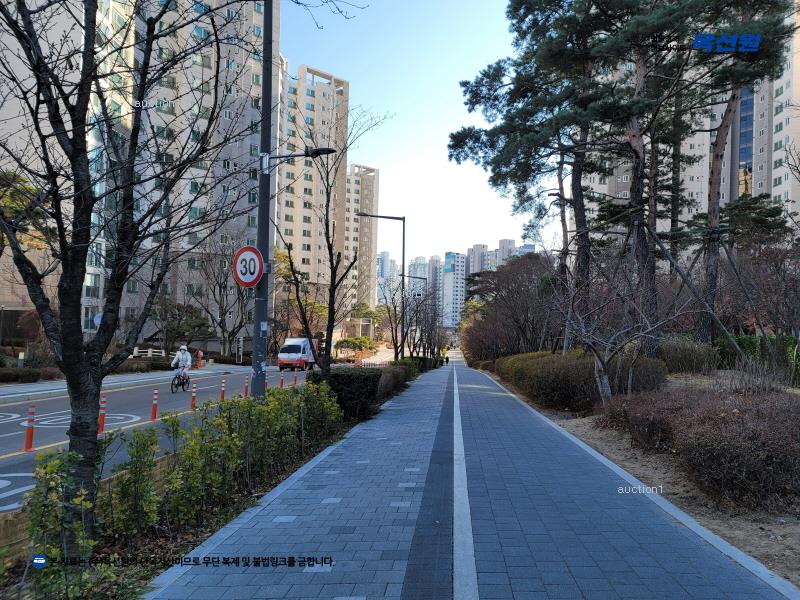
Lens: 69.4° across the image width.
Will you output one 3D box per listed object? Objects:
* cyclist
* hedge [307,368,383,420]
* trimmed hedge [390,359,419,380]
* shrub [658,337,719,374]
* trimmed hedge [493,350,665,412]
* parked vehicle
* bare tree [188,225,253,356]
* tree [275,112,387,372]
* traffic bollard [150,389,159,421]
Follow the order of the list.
[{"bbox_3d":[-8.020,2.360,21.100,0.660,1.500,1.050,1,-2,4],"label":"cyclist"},{"bbox_3d":[-1.300,2.200,14.200,0.900,1.000,4.600,1,-2,5],"label":"hedge"},{"bbox_3d":[0.200,3.380,28.000,0.900,1.050,5.500,1,-2,5],"label":"trimmed hedge"},{"bbox_3d":[11.450,2.200,23.000,2.500,1.500,2.200,1,-2,22],"label":"shrub"},{"bbox_3d":[5.900,2.450,19.000,3.700,1.350,9.500,1,-2,5],"label":"trimmed hedge"},{"bbox_3d":[-7.200,3.950,41.700,1.750,2.300,5.000,1,-2,4],"label":"parked vehicle"},{"bbox_3d":[-14.300,-0.750,46.500,5.200,10.800,5.200,2,-2,-11],"label":"bare tree"},{"bbox_3d":[-1.460,-0.720,12.300,2.300,6.400,2.100,1,-2,-6],"label":"tree"},{"bbox_3d":[-5.780,2.470,13.600,0.110,0.760,0.110,1,-2,5],"label":"traffic bollard"}]

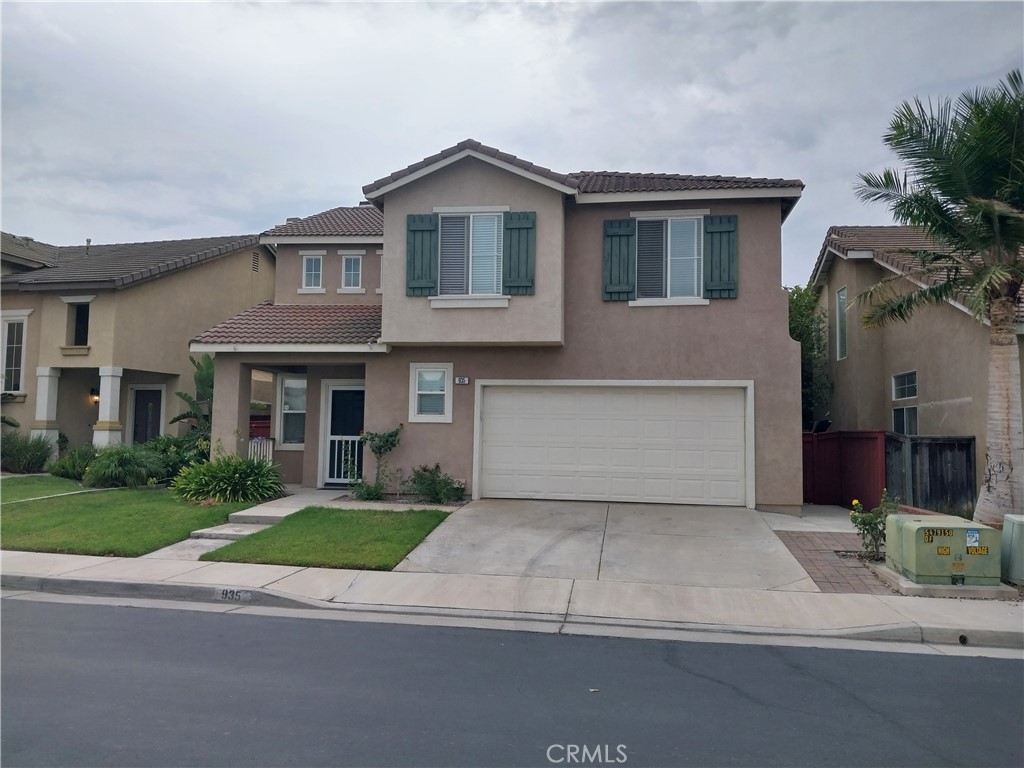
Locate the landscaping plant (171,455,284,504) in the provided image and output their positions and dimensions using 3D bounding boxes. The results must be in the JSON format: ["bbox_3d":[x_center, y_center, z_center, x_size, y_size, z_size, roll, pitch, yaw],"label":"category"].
[{"bbox_3d":[-5.341,1.774,14.514,1.950,0.780,1.500,0,-4,9],"label":"landscaping plant"}]

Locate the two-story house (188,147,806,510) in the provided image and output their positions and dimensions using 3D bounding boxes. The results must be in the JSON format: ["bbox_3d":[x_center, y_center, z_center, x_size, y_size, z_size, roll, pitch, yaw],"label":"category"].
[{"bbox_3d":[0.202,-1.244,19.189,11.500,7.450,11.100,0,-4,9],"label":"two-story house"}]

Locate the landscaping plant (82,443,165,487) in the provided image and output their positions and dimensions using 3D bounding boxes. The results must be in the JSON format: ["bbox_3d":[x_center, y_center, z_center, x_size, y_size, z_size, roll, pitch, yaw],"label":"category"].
[{"bbox_3d":[-8.703,1.819,17.272,1.750,0.930,1.600,0,-4,9],"label":"landscaping plant"}]

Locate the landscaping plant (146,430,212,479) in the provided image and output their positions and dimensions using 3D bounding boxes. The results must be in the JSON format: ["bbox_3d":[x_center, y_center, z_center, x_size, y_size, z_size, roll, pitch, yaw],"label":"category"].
[{"bbox_3d":[-7.626,1.705,17.517,1.500,1.190,1.400,0,-4,9],"label":"landscaping plant"}]

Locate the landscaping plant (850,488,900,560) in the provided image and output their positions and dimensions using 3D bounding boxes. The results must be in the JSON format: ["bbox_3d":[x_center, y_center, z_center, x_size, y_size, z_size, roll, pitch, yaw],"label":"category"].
[{"bbox_3d":[4.771,1.816,10.079,0.650,0.950,0.600,0,-4,9],"label":"landscaping plant"}]

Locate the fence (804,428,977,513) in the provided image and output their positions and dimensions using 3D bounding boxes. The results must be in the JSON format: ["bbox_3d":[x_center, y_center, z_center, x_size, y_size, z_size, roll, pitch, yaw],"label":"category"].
[{"bbox_3d":[6.933,1.679,14.823,2.900,1.540,2.200,0,-4,9],"label":"fence"}]

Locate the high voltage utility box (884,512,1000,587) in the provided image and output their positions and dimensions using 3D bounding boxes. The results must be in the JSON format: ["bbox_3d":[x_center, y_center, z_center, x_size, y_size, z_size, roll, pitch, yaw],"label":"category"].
[{"bbox_3d":[5.064,1.955,9.120,0.870,0.650,1.080,0,-4,9],"label":"high voltage utility box"}]

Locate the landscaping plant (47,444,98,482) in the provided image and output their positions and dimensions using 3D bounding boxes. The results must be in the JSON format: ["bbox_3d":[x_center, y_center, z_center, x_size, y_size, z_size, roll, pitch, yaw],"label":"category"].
[{"bbox_3d":[-10.961,1.924,19.167,1.200,0.820,1.150,0,-4,9],"label":"landscaping plant"}]

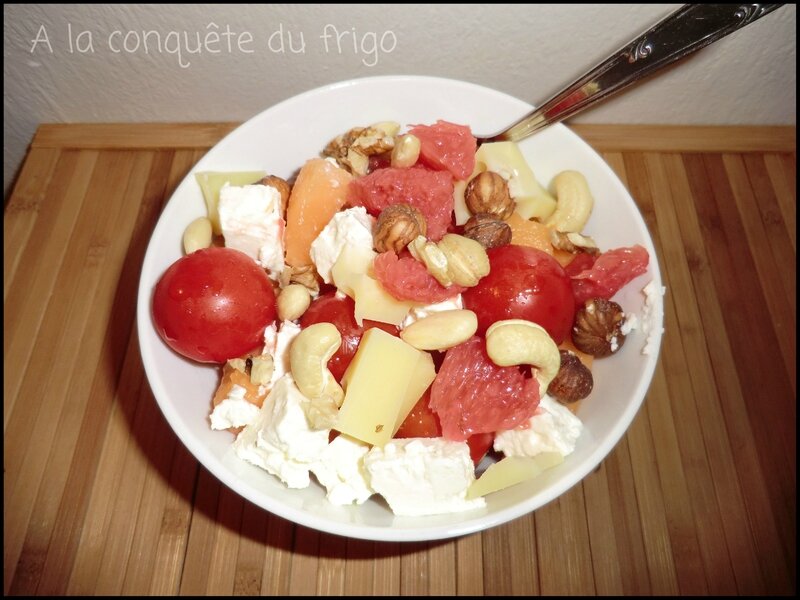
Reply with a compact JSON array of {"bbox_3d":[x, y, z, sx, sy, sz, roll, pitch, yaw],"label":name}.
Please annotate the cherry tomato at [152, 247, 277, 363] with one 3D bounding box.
[{"bbox_3d":[-0.051,0.001,0.153,0.033,0.032,0.033,0,64,1],"label":"cherry tomato"}]

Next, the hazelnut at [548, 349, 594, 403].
[{"bbox_3d":[0.046,0.021,0.150,0.014,0.014,0.014,0,64,1],"label":"hazelnut"}]

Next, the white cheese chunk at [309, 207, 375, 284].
[{"bbox_3d":[-0.018,-0.017,0.169,0.018,0.016,0.018,-27,67,-13],"label":"white cheese chunk"}]

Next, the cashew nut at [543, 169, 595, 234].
[{"bbox_3d":[0.057,-0.033,0.184,0.013,0.011,0.020,14,95,6],"label":"cashew nut"}]

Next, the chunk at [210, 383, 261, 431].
[{"bbox_3d":[-0.045,0.030,0.151,0.013,0.008,0.011,0,64,1],"label":"chunk"}]

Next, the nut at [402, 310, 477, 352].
[{"bbox_3d":[0.012,0.009,0.162,0.022,0.009,0.011,-12,65,-6],"label":"nut"}]

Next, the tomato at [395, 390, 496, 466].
[{"bbox_3d":[0.013,0.033,0.155,0.029,0.027,0.029,0,64,0],"label":"tomato"}]

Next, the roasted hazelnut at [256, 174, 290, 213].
[{"bbox_3d":[-0.046,-0.037,0.197,0.015,0.015,0.015,0,64,0],"label":"roasted hazelnut"}]

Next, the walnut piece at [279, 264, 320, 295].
[{"bbox_3d":[-0.029,-0.006,0.159,0.013,0.009,0.011,0,64,1],"label":"walnut piece"}]

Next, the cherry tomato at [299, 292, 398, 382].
[{"bbox_3d":[-0.014,0.012,0.153,0.029,0.029,0.029,0,64,1],"label":"cherry tomato"}]

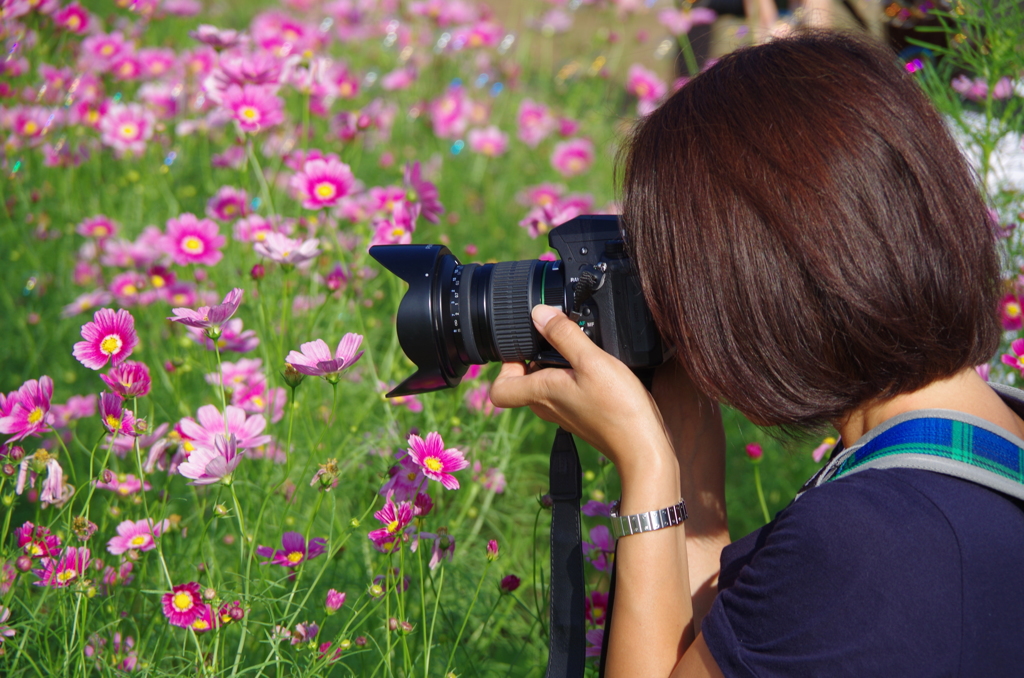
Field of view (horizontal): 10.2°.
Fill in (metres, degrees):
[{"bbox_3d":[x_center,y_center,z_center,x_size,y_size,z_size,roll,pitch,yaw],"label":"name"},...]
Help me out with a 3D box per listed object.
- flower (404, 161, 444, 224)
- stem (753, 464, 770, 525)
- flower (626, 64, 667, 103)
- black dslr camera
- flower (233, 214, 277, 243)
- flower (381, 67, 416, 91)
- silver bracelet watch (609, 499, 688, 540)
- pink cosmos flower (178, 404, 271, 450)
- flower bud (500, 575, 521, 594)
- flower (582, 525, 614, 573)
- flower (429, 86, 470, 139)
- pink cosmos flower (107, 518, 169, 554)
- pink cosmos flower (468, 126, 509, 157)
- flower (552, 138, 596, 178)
[{"bbox_3d":[-0.064,-0.108,4.220,0.017,0.047,0.044,-7,13,-34],"label":"flower"},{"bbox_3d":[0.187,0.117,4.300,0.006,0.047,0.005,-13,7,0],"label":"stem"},{"bbox_3d":[0.145,-0.276,6.200,0.041,0.041,0.020,-3,-23,-20],"label":"flower"},{"bbox_3d":[0.011,-0.024,3.780,0.202,0.107,0.130,-6,5,10],"label":"black dslr camera"},{"bbox_3d":[-0.219,-0.094,4.900,0.040,0.018,0.038,0,49,0],"label":"flower"},{"bbox_3d":[-0.129,-0.295,6.500,0.040,0.018,0.036,1,50,9],"label":"flower"},{"bbox_3d":[0.088,0.113,3.700,0.050,0.022,0.054,1,23,21],"label":"silver bracelet watch"},{"bbox_3d":[-0.194,0.061,3.880,0.062,0.022,0.058,0,29,0],"label":"pink cosmos flower"},{"bbox_3d":[-0.001,0.182,4.250,0.013,0.015,0.013,25,7,0],"label":"flower bud"},{"bbox_3d":[0.068,0.154,4.200,0.042,0.043,0.018,-2,-11,-12],"label":"flower"},{"bbox_3d":[-0.074,-0.269,6.800,0.046,0.052,0.020,1,-17,13],"label":"flower"},{"bbox_3d":[-0.274,0.145,4.200,0.046,0.018,0.038,1,43,5],"label":"pink cosmos flower"},{"bbox_3d":[-0.025,-0.214,6.200,0.041,0.018,0.038,0,41,0],"label":"pink cosmos flower"},{"bbox_3d":[0.072,-0.215,6.800,0.047,0.043,0.020,0,-24,0],"label":"flower"}]

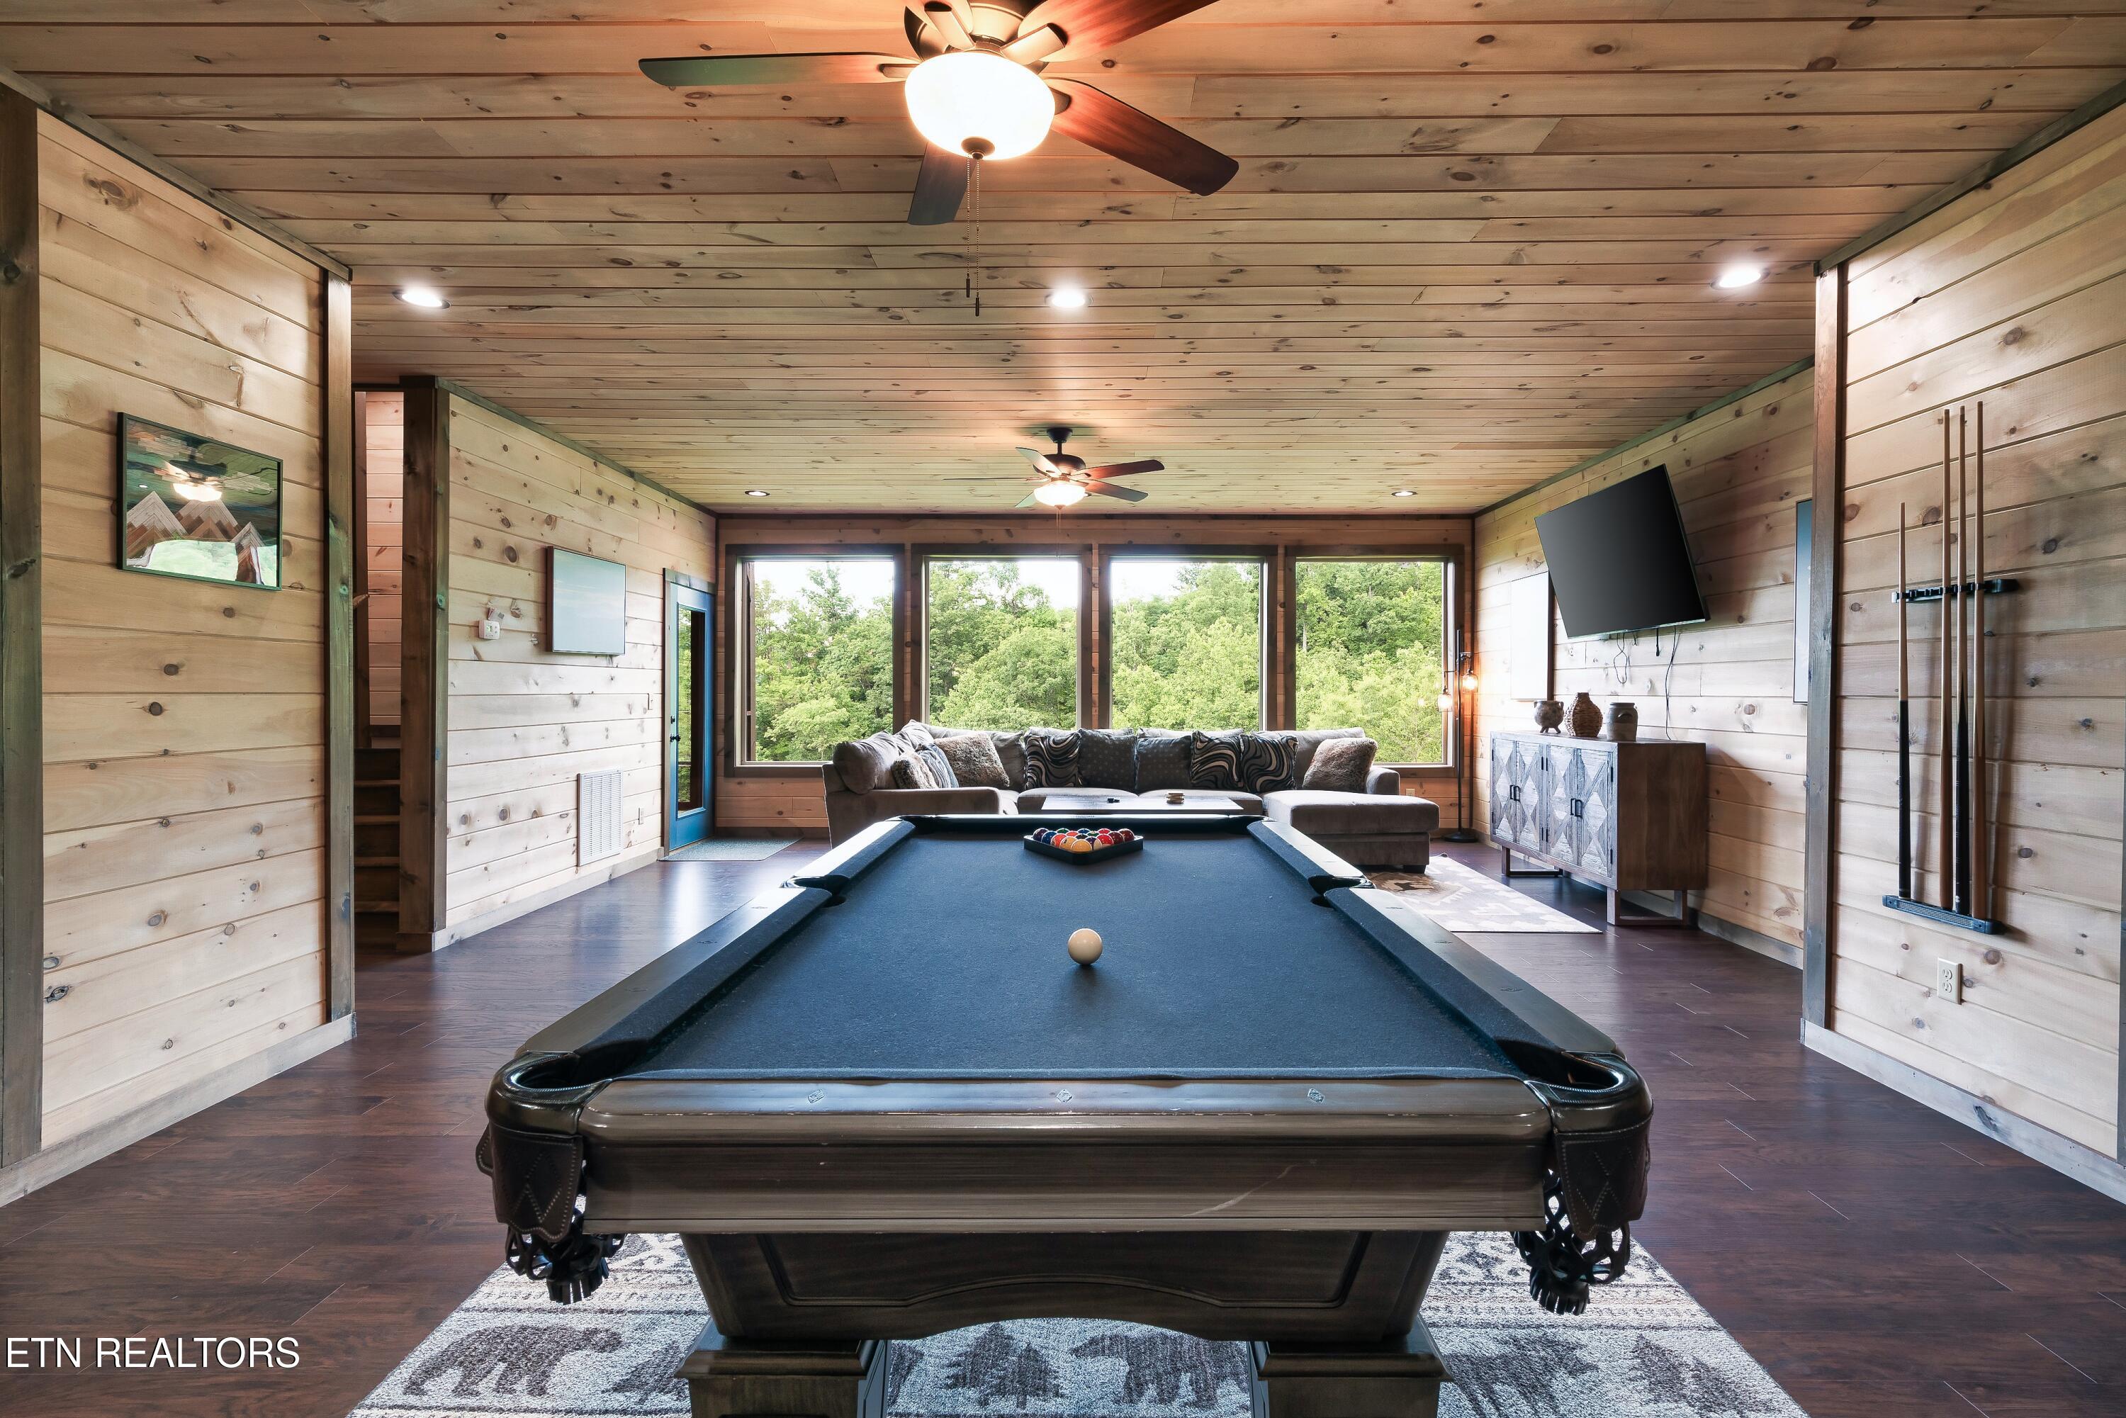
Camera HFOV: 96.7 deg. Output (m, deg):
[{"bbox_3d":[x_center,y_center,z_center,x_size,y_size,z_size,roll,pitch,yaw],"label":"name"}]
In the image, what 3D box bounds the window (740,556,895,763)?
[{"bbox_3d":[-2.036,-0.402,7.816,1.315,1.721,0.120,0,1,1],"label":"window"}]

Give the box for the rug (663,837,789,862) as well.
[{"bbox_3d":[-2.495,1.071,7.236,0.730,0.012,1.030,0,1,1],"label":"rug"}]

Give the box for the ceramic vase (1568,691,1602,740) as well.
[{"bbox_3d":[3.047,0.035,5.512,0.206,0.262,0.206,0,1,1],"label":"ceramic vase"}]

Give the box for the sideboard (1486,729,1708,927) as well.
[{"bbox_3d":[3.056,0.643,5.538,0.445,0.953,1.490,0,1,1],"label":"sideboard"}]

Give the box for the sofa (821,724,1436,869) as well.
[{"bbox_3d":[0.558,0.620,6.562,3.880,0.950,2.080,0,1,1],"label":"sofa"}]

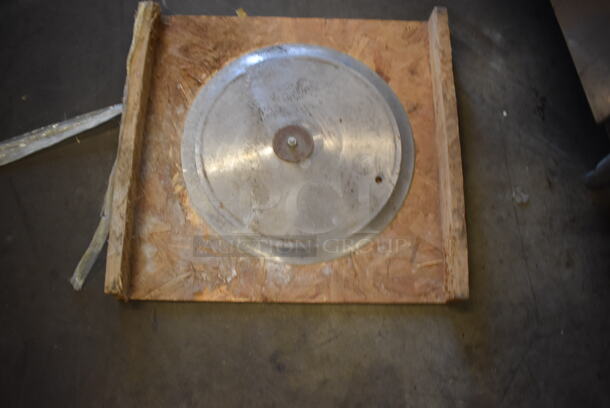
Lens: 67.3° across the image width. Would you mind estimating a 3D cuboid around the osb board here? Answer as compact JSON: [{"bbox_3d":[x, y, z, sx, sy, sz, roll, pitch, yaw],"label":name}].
[{"bbox_3d":[-0.023,-0.099,0.773,0.544,0.053,0.515,1,75,-1],"label":"osb board"}]

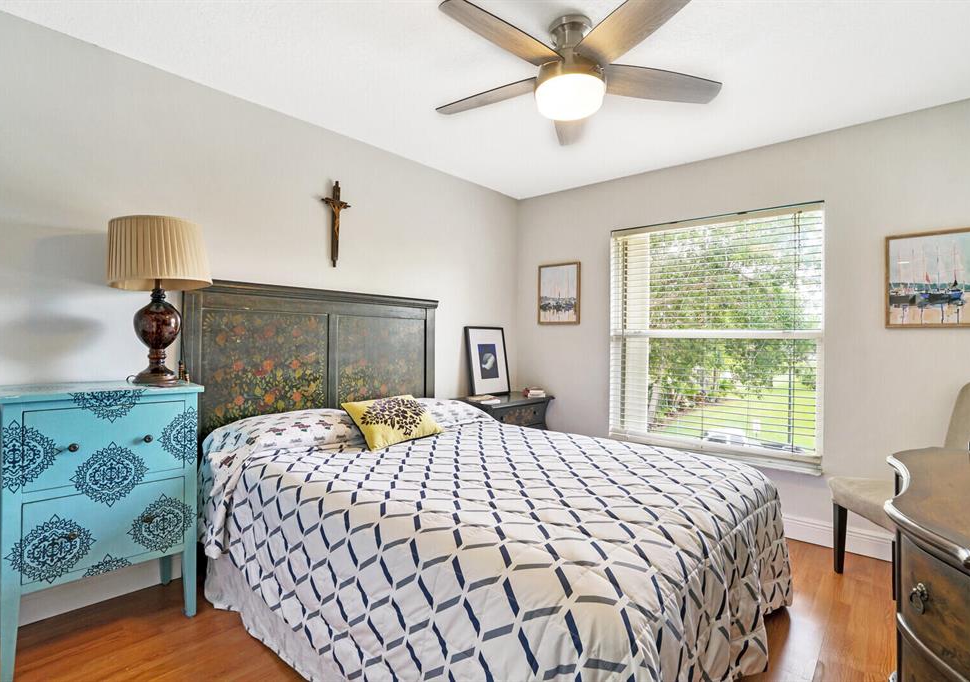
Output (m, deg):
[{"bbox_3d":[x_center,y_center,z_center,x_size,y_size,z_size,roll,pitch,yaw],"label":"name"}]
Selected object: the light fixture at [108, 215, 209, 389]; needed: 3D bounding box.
[{"bbox_3d":[-1.413,-0.159,1.980,0.374,0.700,0.374,0,0,44],"label":"light fixture"}]

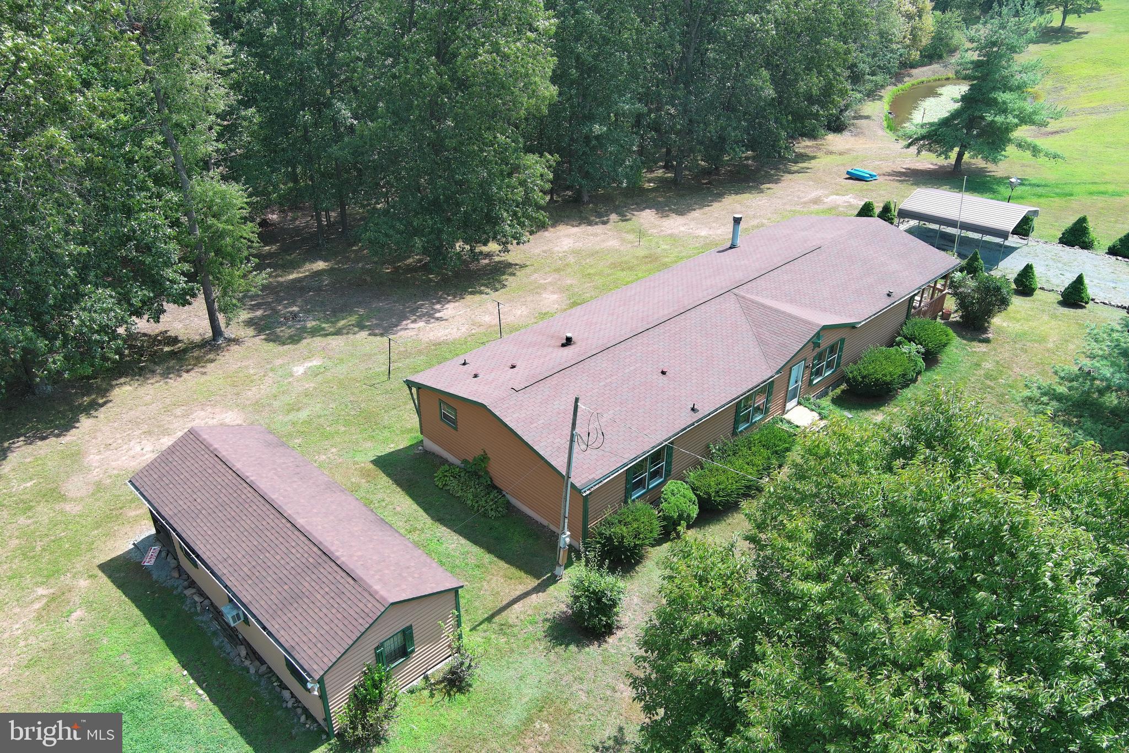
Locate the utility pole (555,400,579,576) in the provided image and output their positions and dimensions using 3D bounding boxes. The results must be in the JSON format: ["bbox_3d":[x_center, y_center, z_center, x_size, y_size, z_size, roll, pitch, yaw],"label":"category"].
[{"bbox_3d":[0.121,3.305,25.703,0.300,6.442,0.300,-23,40,-38],"label":"utility pole"}]

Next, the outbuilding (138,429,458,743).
[{"bbox_3d":[-7.861,4.939,25.850,4.416,3.276,10.557,-26,40,-37],"label":"outbuilding"}]

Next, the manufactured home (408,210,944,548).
[{"bbox_3d":[6.125,-1.618,37.155,24.035,4.100,8.987,-26,39,-37],"label":"manufactured home"}]

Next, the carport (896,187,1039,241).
[{"bbox_3d":[23.544,-9.028,53.282,6.291,2.894,4.868,25,39,36],"label":"carport"}]

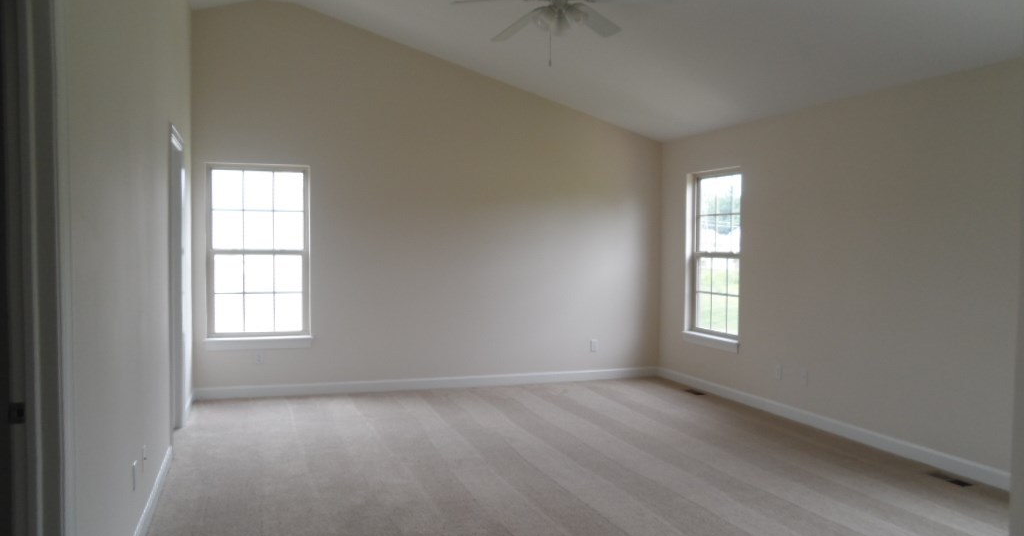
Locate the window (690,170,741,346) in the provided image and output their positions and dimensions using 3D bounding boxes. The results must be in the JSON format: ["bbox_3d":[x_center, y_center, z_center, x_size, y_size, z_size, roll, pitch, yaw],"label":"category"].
[{"bbox_3d":[1.906,-0.085,6.950,0.120,1.639,0.887,0,2,-19],"label":"window"}]

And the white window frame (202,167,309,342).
[{"bbox_3d":[-2.232,-0.142,6.540,0.865,1.542,0.110,0,2,-19],"label":"white window frame"}]

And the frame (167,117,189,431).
[{"bbox_3d":[-2.348,0.132,5.101,0.130,2.127,0.980,0,2,-19],"label":"frame"}]

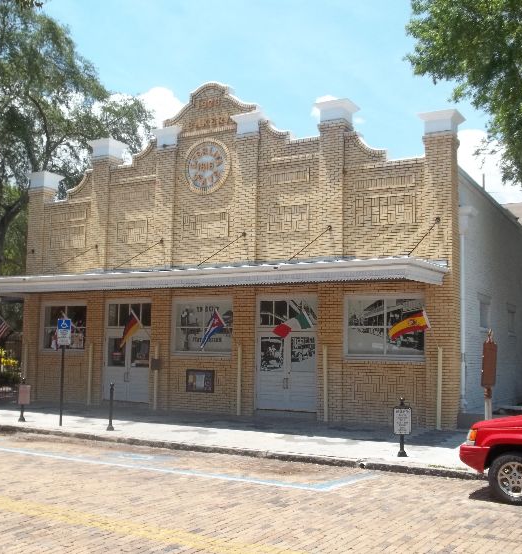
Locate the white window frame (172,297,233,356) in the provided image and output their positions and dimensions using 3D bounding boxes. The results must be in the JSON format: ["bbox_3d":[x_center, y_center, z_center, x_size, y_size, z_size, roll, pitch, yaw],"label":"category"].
[{"bbox_3d":[-1.669,1.404,19.988,2.061,1.619,0.133,-2,-7,30],"label":"white window frame"}]

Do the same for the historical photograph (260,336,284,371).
[{"bbox_3d":[0.312,2.028,18.589,0.696,0.875,0.030,-3,-7,29],"label":"historical photograph"}]

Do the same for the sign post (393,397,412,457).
[{"bbox_3d":[2.459,2.580,12.174,0.311,0.990,0.173,-2,-7,30],"label":"sign post"}]

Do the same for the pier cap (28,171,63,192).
[{"bbox_3d":[-7.224,-3.135,23.490,0.905,0.513,0.885,-3,-7,29],"label":"pier cap"}]

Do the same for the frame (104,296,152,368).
[{"bbox_3d":[-3.982,1.671,21.075,1.809,2.069,0.130,-3,-7,29],"label":"frame"}]

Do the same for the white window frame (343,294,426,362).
[{"bbox_3d":[3.024,1.236,17.304,2.123,1.645,0.133,-2,-7,30],"label":"white window frame"}]

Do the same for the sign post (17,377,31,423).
[{"bbox_3d":[-5.771,2.971,17.107,0.310,1.080,0.150,-1,-6,15],"label":"sign post"}]

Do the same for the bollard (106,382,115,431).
[{"bbox_3d":[-3.304,2.859,15.569,0.165,1.050,0.165,-3,-7,29],"label":"bollard"}]

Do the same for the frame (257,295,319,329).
[{"bbox_3d":[0.691,0.941,18.705,1.843,0.920,0.133,-2,-7,30],"label":"frame"}]

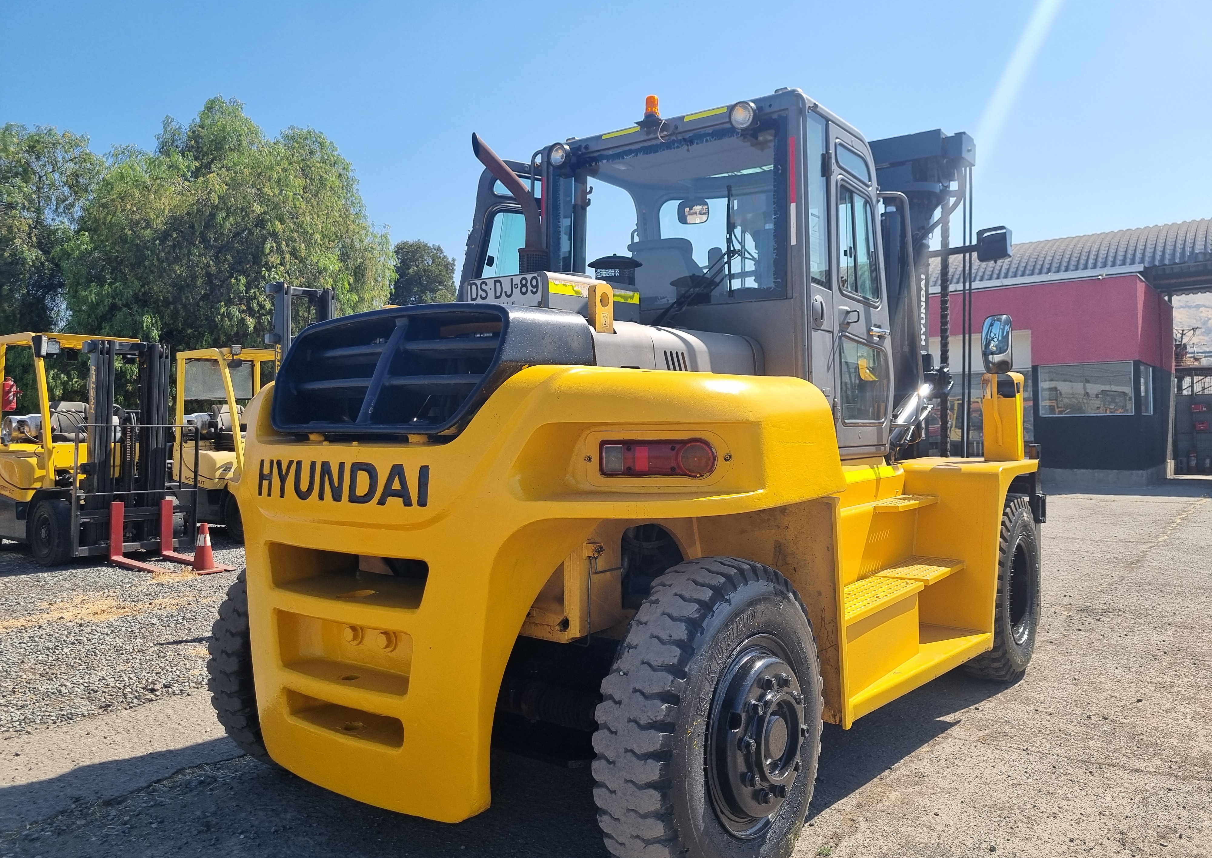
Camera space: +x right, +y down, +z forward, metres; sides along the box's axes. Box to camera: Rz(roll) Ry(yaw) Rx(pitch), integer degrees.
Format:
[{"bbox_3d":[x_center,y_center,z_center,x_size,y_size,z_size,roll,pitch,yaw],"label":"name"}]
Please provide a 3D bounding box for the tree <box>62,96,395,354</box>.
[{"bbox_3d":[-7.900,-2.700,19.200,6.800,7.900,6.600,0,0,-22],"label":"tree"}]

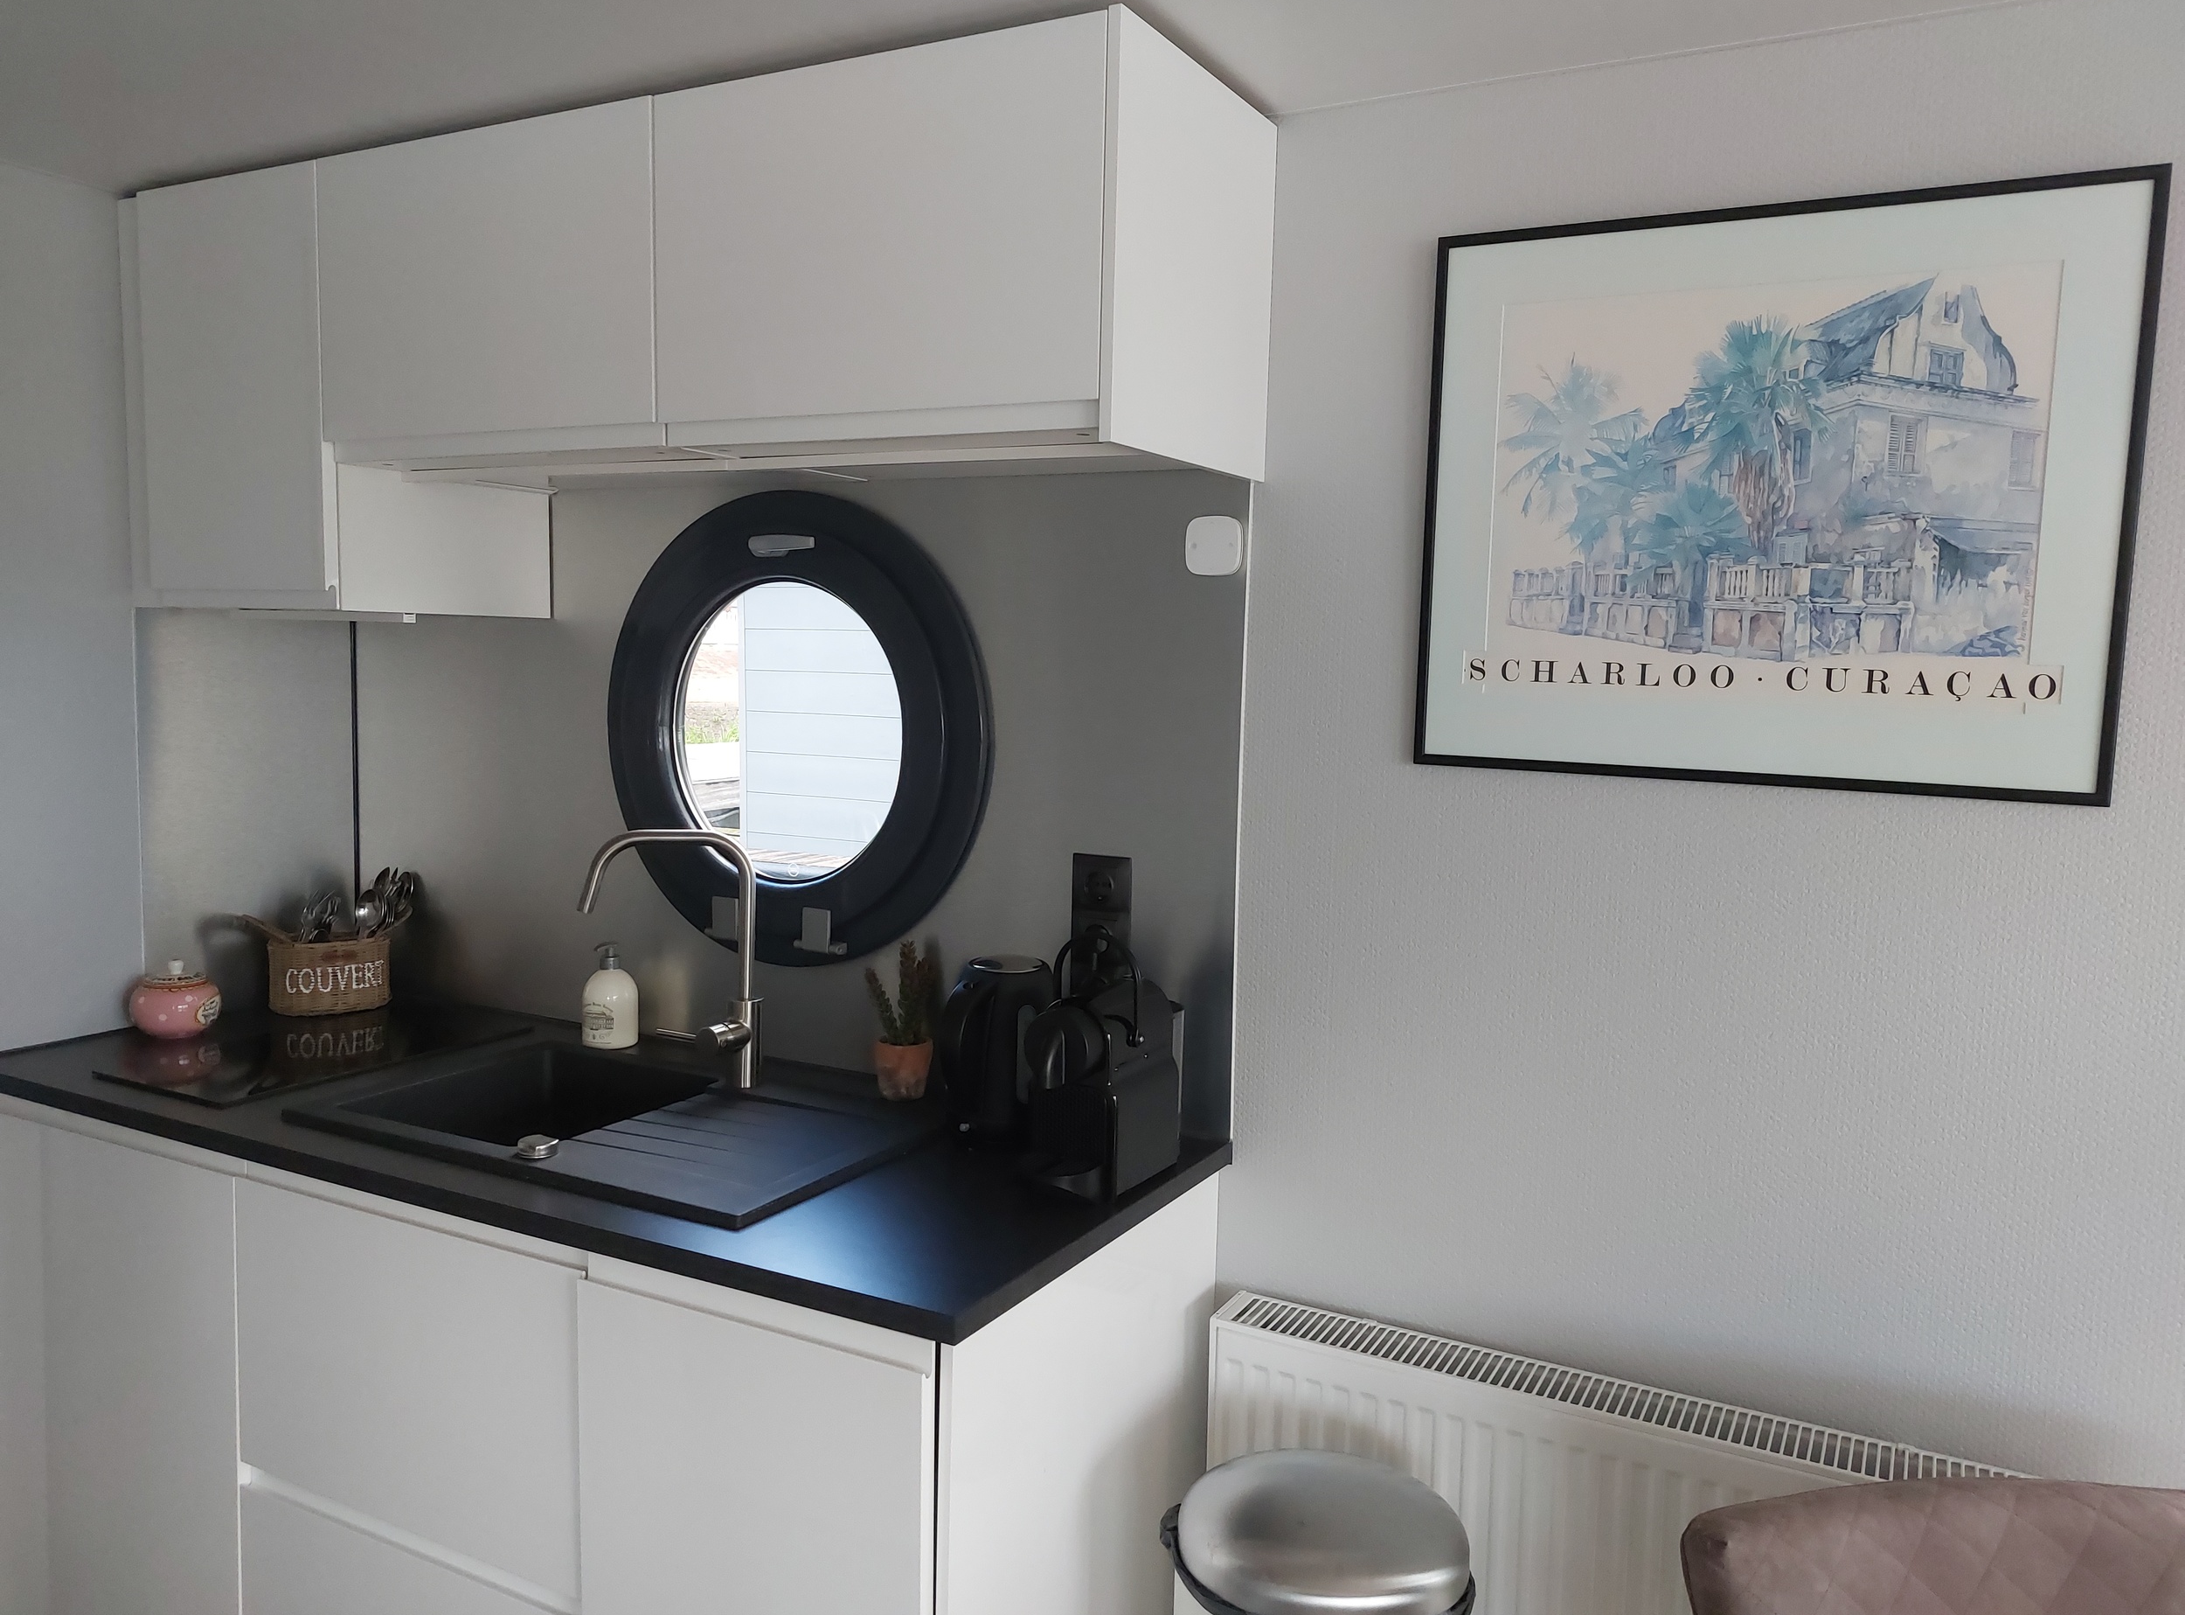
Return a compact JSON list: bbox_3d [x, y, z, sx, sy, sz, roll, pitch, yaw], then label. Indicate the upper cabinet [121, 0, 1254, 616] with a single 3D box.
[{"bbox_3d":[-0.626,-0.573,2.094,1.675,0.613,0.395,4,6,27],"label":"upper cabinet"}]

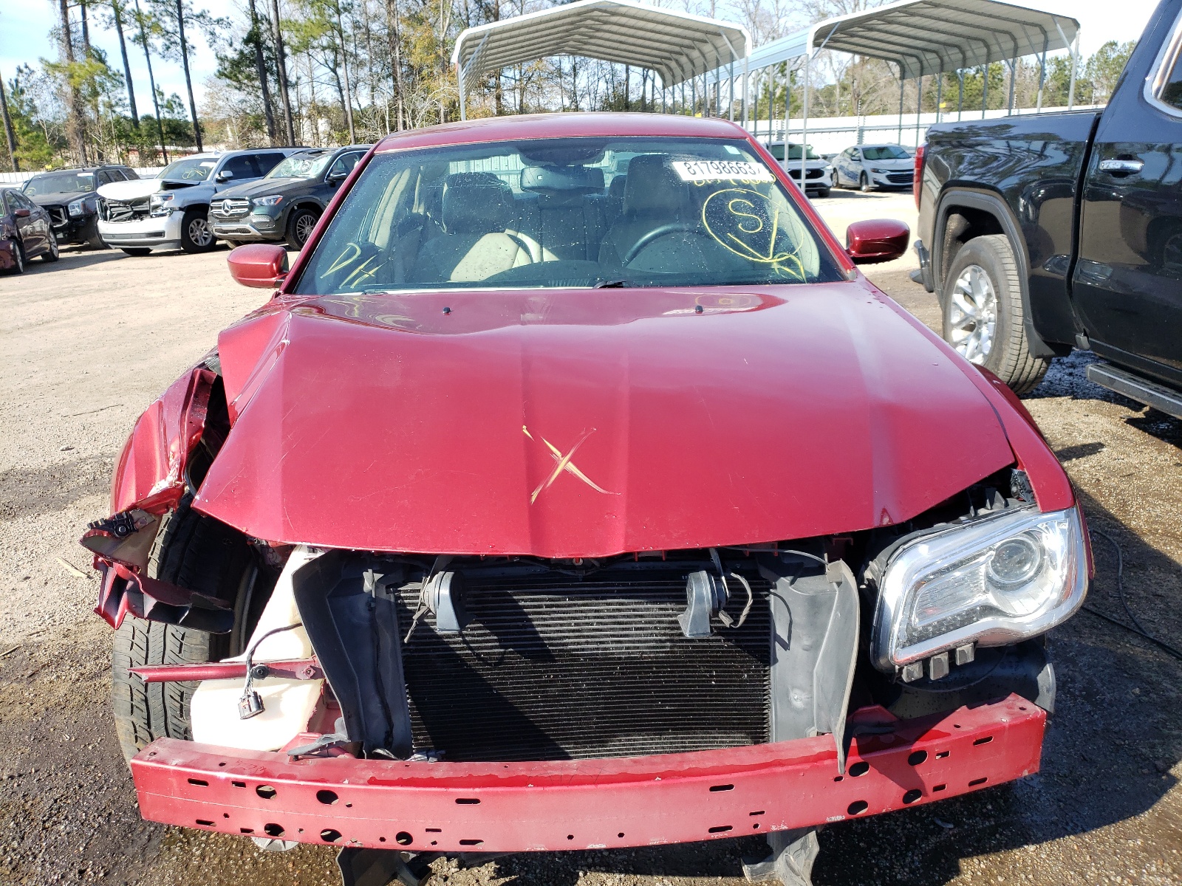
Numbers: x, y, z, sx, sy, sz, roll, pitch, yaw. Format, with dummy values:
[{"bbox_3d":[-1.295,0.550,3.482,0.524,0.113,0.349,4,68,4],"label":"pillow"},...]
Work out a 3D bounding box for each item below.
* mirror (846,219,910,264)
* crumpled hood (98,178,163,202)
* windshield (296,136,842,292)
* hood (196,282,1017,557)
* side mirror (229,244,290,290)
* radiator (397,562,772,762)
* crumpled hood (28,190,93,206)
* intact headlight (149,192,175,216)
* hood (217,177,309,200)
[{"bbox_3d":[0.844,-0.604,2.686,0.210,0.135,0.140,-2,18,-1],"label":"mirror"},{"bbox_3d":[-8.613,-4.946,17.277,1.620,0.320,1.350,5,19,20],"label":"crumpled hood"},{"bbox_3d":[-0.070,-0.696,2.655,1.530,0.120,0.790,-2,49,-1],"label":"windshield"},{"bbox_3d":[-0.041,-0.145,1.821,1.570,0.240,1.340,-2,18,-1],"label":"hood"},{"bbox_3d":[-0.974,-0.524,2.652,0.210,0.135,0.140,-2,18,-1],"label":"side mirror"},{"bbox_3d":[-0.005,0.382,1.565,0.680,0.430,0.060,-2,18,-1],"label":"radiator"},{"bbox_3d":[-11.605,-5.212,18.993,1.480,0.220,1.280,-6,18,-12],"label":"crumpled hood"},{"bbox_3d":[-8.074,-4.499,16.662,0.430,0.350,0.380,5,19,20],"label":"intact headlight"},{"bbox_3d":[-5.804,-4.410,15.423,1.550,0.250,1.250,8,20,28],"label":"hood"}]

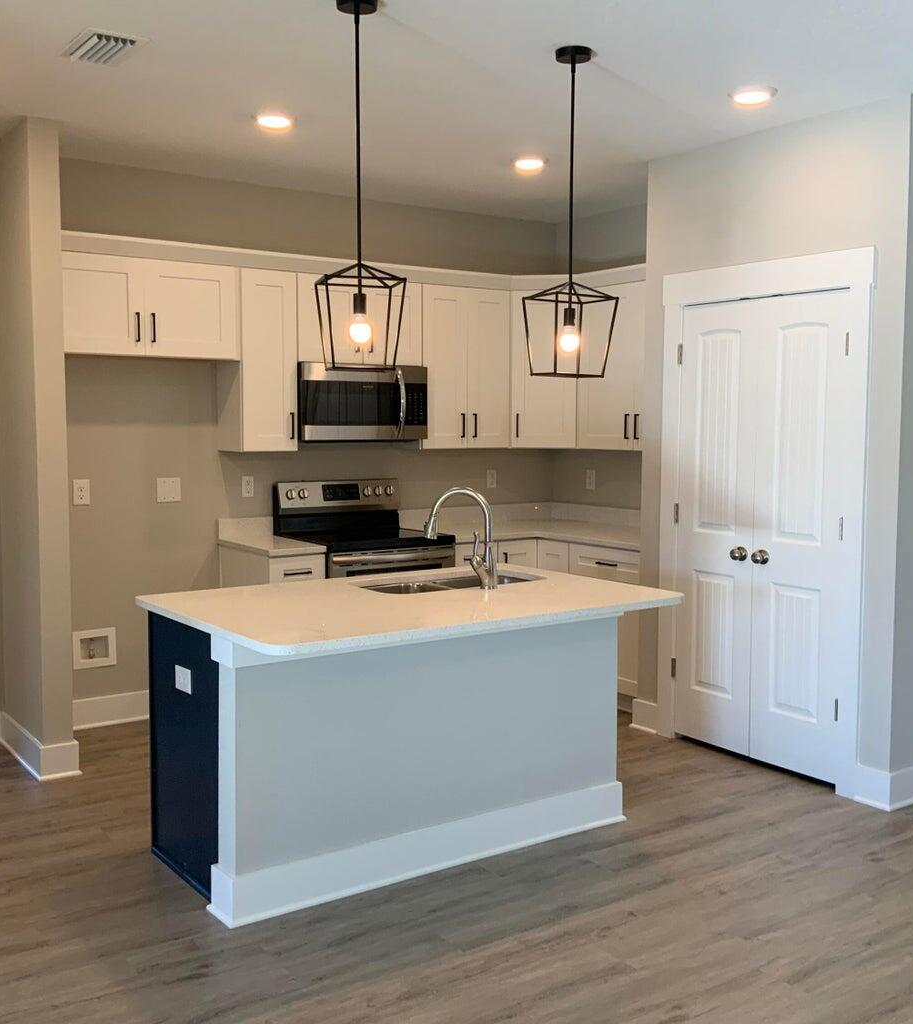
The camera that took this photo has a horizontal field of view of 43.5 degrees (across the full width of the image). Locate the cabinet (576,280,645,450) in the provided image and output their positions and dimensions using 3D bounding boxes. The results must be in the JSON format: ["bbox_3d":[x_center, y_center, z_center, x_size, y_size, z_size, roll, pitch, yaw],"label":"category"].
[{"bbox_3d":[1.108,-0.799,6.331,0.342,0.908,0.915,-3,6,-35],"label":"cabinet"}]

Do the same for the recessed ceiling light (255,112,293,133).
[{"bbox_3d":[-0.749,-1.601,4.696,0.180,0.030,0.180,0,5,0],"label":"recessed ceiling light"}]

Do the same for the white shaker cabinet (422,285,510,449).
[{"bbox_3d":[-0.034,-0.824,6.605,0.610,0.908,0.340,-3,6,-35],"label":"white shaker cabinet"}]

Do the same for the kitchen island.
[{"bbox_3d":[-0.143,0.752,4.125,1.679,0.902,1.081,-3,6,-35],"label":"kitchen island"}]

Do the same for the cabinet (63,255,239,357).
[{"bbox_3d":[-1.556,-0.967,5.510,0.956,0.457,0.340,-3,6,-35],"label":"cabinet"}]

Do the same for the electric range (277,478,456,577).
[{"bbox_3d":[-0.487,0.445,6.128,0.762,1.185,0.685,-3,6,-35],"label":"electric range"}]

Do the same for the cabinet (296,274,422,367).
[{"bbox_3d":[-0.599,-1.020,6.187,0.776,0.454,0.340,-3,6,-35],"label":"cabinet"}]

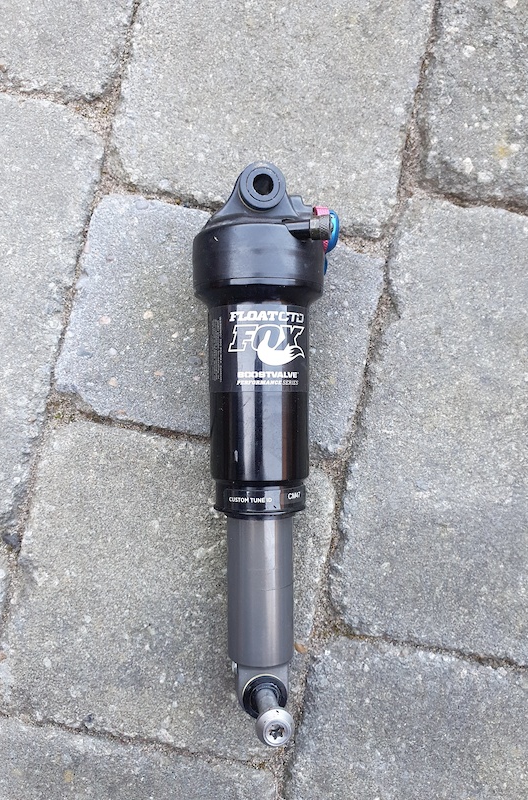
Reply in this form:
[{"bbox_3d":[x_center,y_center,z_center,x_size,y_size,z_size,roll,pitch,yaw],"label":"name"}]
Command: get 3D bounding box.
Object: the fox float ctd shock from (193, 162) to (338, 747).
[{"bbox_3d":[0.003,0.015,0.238,0.060,0.061,0.216,-1,91,-10],"label":"fox float ctd shock"}]

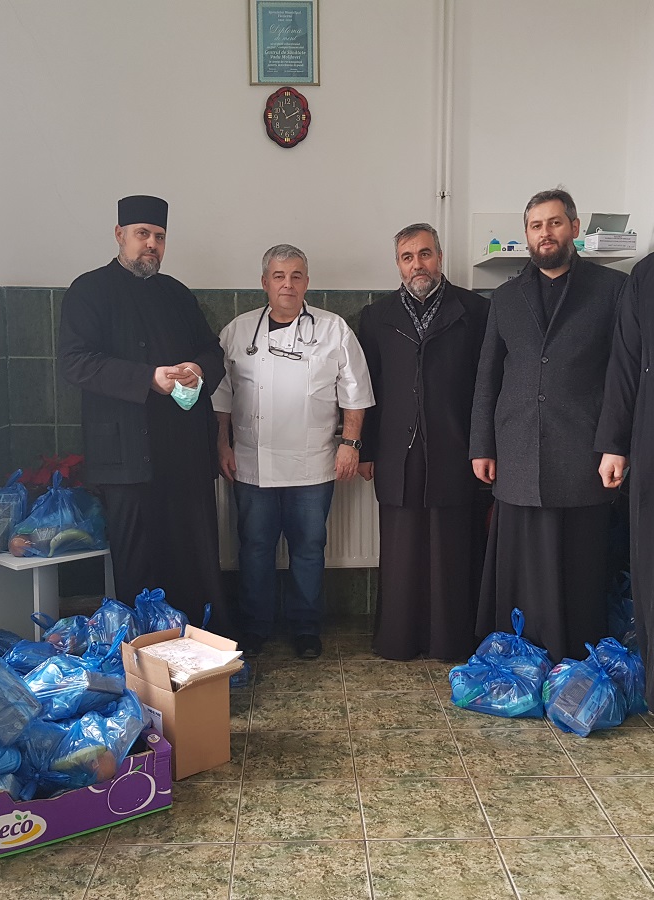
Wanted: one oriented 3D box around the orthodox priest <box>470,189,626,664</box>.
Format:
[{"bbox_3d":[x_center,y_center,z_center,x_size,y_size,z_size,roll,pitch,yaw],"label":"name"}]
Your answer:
[{"bbox_3d":[0.888,-0.065,3.603,0.580,1.870,0.380,1,7,12],"label":"orthodox priest"}]

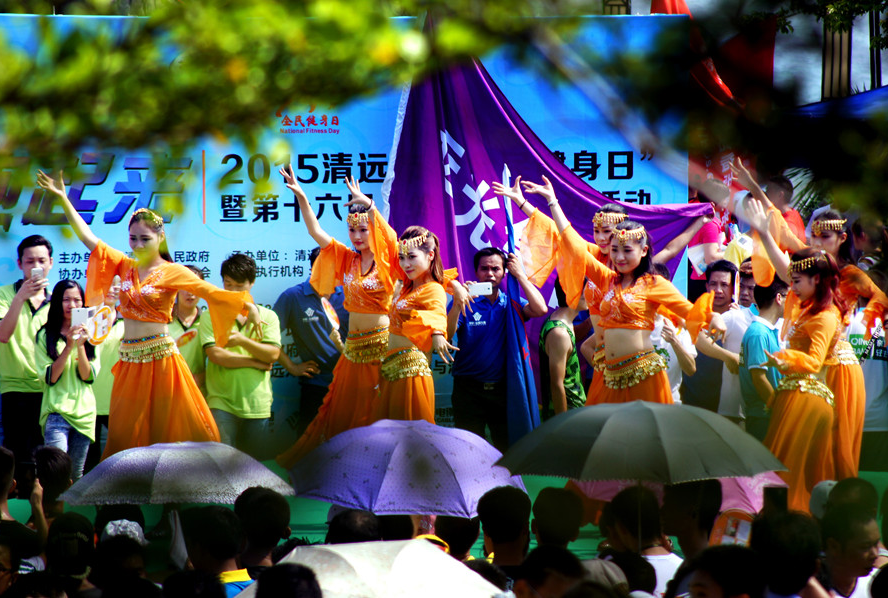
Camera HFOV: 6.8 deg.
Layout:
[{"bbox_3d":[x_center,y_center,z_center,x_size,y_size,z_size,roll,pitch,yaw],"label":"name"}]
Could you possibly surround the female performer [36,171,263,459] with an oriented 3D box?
[{"bbox_3d":[-1.464,0.272,37.300,1.100,1.820,0.500,2,5,25],"label":"female performer"}]

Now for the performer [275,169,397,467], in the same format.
[{"bbox_3d":[-0.544,0.235,38.000,0.620,1.780,0.500,2,5,20],"label":"performer"}]

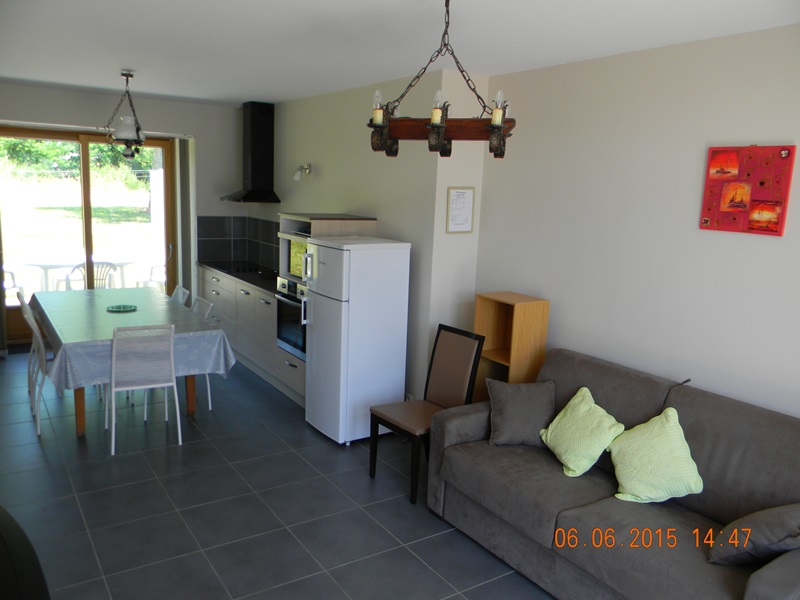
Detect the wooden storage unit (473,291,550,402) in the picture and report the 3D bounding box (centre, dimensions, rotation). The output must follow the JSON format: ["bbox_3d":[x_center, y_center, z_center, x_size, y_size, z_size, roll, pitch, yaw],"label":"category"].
[{"bbox_3d":[0.706,0.542,4.296,0.301,1.131,0.369,-5,12,-33],"label":"wooden storage unit"}]

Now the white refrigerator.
[{"bbox_3d":[-0.334,0.275,4.750,0.568,1.412,0.541,-5,12,-34],"label":"white refrigerator"}]

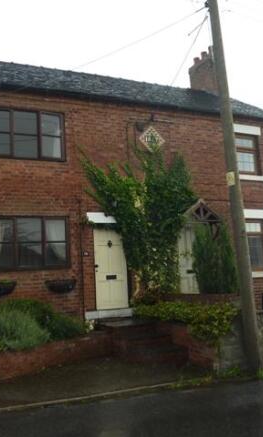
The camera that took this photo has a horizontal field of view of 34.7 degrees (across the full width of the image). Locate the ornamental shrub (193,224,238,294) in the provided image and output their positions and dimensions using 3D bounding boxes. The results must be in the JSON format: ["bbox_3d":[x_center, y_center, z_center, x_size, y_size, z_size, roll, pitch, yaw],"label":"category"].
[{"bbox_3d":[2.175,1.083,10.745,1.150,1.920,1.100,0,-7,-24],"label":"ornamental shrub"}]

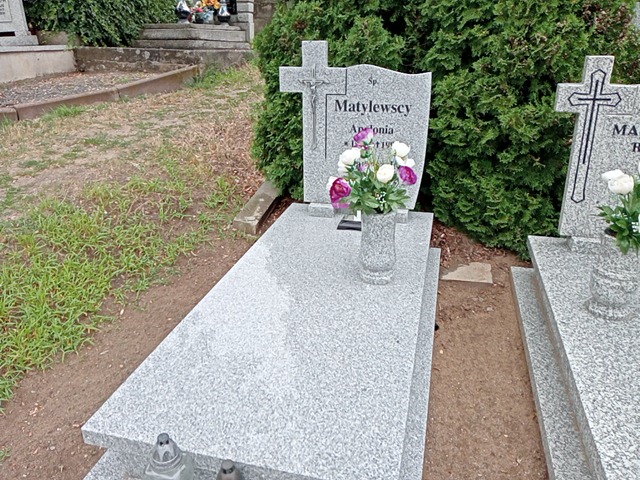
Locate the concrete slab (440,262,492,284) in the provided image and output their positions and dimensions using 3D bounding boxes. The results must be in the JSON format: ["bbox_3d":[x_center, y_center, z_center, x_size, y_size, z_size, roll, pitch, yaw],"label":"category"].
[{"bbox_3d":[0.776,0.188,2.750,0.263,0.041,0.243,7,24,16],"label":"concrete slab"}]

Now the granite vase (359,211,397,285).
[{"bbox_3d":[0.233,0.018,2.082,0.150,0.300,0.150,6,23,13],"label":"granite vase"}]

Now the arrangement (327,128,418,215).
[{"bbox_3d":[0.207,-0.263,1.964,0.334,0.304,0.278,5,22,13],"label":"arrangement"}]

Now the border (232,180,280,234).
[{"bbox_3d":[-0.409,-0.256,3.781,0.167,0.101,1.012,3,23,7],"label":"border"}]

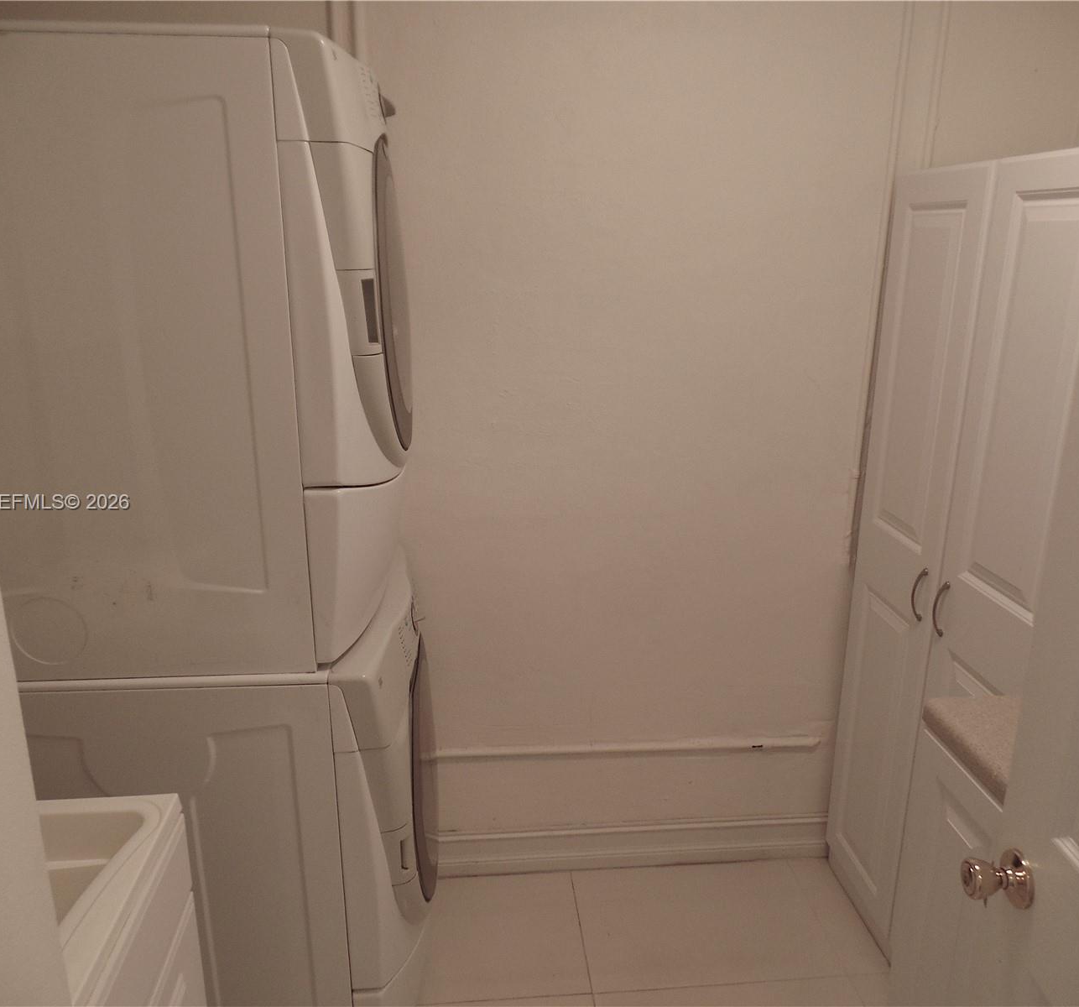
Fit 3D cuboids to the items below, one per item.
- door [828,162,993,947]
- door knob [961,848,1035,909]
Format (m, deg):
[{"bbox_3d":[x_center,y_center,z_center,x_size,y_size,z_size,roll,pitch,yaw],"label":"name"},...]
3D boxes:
[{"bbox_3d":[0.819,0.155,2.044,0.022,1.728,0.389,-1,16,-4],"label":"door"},{"bbox_3d":[0.518,0.430,1.022,0.062,0.065,0.065,0,16,0],"label":"door knob"}]

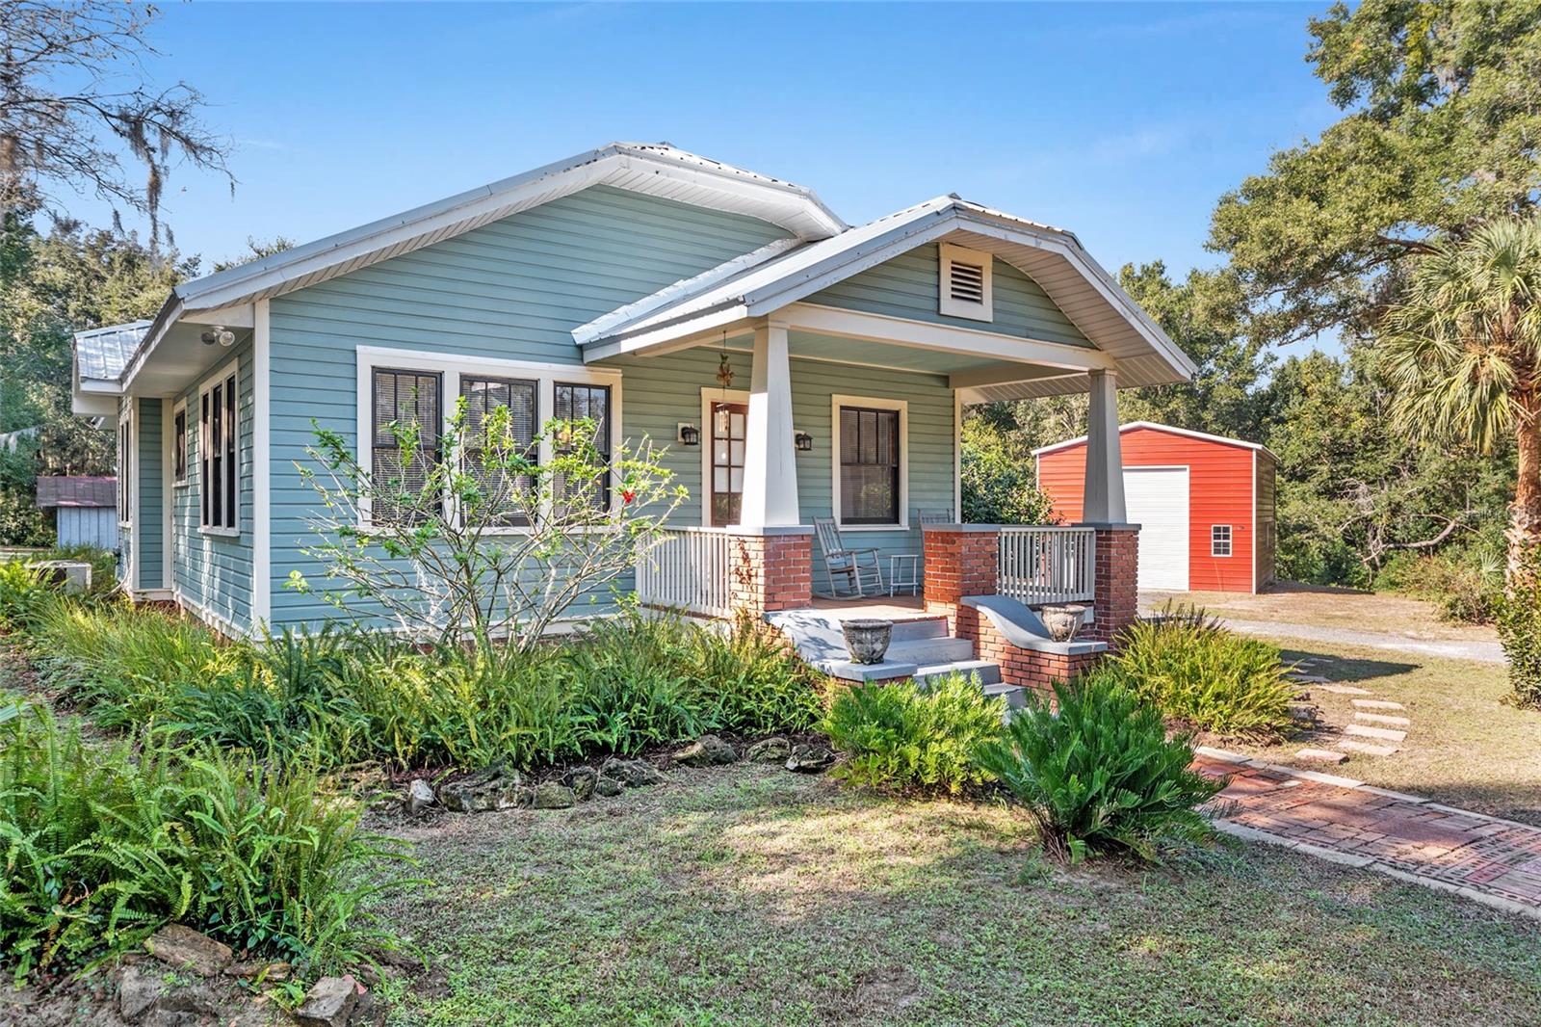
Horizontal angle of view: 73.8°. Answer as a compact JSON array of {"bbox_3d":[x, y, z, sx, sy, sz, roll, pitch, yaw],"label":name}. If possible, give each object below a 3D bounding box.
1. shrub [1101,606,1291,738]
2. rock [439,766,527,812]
[{"bbox_3d":[3.676,1.284,8.744,1.500,0.930,1.450,0,0,22],"label":"shrub"},{"bbox_3d":[-1.695,1.624,6.050,0.490,0.190,0.270,0,0,-6],"label":"rock"}]

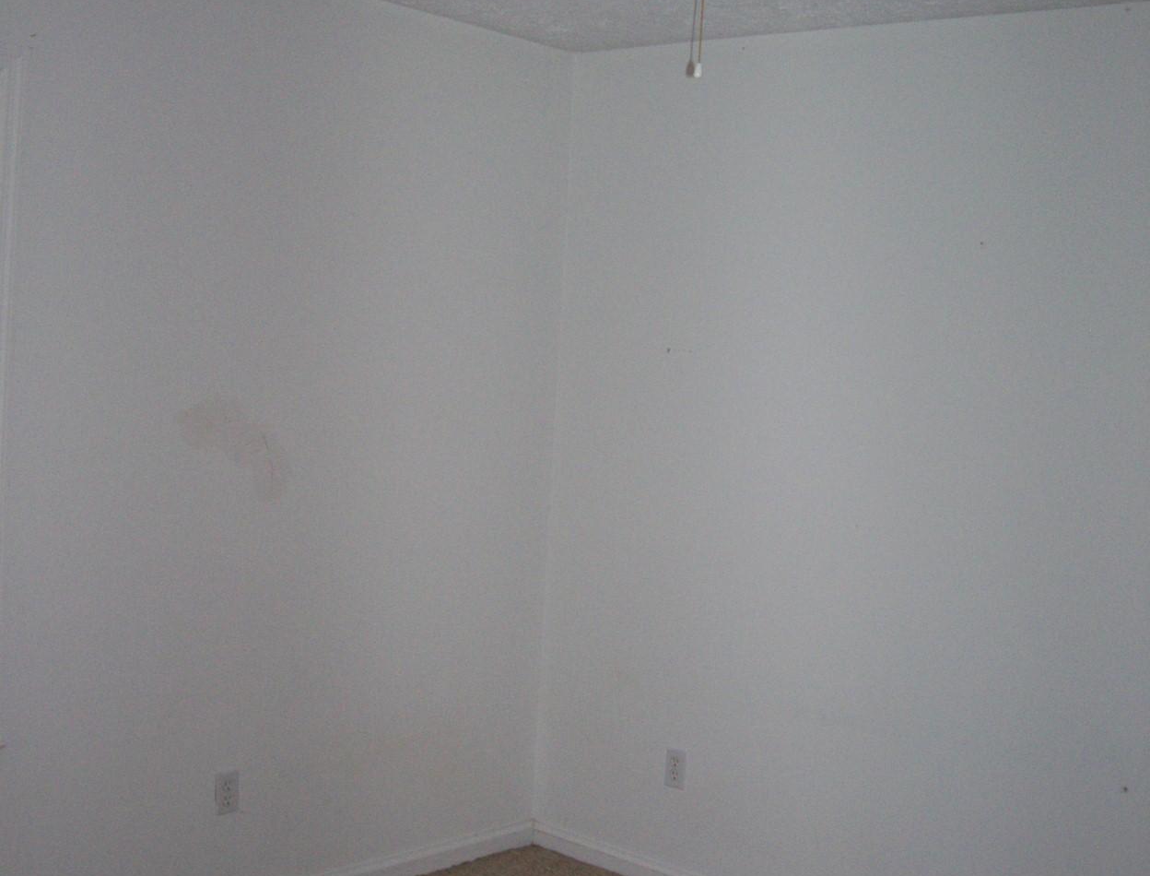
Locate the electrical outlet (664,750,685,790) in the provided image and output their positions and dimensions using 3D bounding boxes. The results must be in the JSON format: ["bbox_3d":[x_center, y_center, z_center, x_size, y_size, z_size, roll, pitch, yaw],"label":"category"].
[{"bbox_3d":[0.292,0.968,4.393,0.071,0.114,0.010,6,5,39],"label":"electrical outlet"}]

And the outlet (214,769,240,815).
[{"bbox_3d":[-0.901,0.923,3.914,0.010,0.114,0.071,7,5,43],"label":"outlet"}]

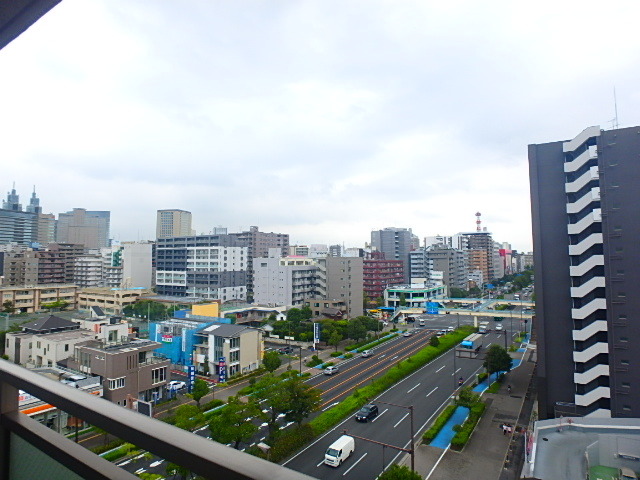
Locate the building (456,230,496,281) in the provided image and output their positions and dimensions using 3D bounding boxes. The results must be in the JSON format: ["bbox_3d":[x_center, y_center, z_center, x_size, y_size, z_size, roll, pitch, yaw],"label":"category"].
[{"bbox_3d":[131.555,19.094,327.000,23.500,49.000,29.000,-3,-4,33],"label":"building"}]

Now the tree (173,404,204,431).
[{"bbox_3d":[-20.102,26.605,58.775,4.400,3.600,4.400,-1,-3,0],"label":"tree"}]

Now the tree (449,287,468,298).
[{"bbox_3d":[80.118,31.059,224.946,11.000,8.500,9.000,-2,-3,19],"label":"tree"}]

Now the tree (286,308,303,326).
[{"bbox_3d":[-7.672,25.781,116.584,5.000,9.400,5.000,0,-4,0],"label":"tree"}]

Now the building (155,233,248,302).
[{"bbox_3d":[-62.162,17.140,204.293,50.000,37.000,20.000,-3,-3,34],"label":"building"}]

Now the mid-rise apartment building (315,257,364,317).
[{"bbox_3d":[7.541,19.437,145.567,15.000,25.700,10.500,-3,-4,33],"label":"mid-rise apartment building"}]

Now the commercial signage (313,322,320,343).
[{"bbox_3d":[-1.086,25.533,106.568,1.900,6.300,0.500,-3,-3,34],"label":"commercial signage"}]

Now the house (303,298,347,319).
[{"bbox_3d":[2.151,27.038,147.656,14.000,9.800,9.500,-2,-3,30],"label":"house"}]

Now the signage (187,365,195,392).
[{"bbox_3d":[-23.083,25.229,70.028,0.650,4.600,0.950,-3,-4,33],"label":"signage"}]

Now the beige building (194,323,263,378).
[{"bbox_3d":[-20.142,24.122,87.356,11.200,9.700,10.400,-3,-4,34],"label":"beige building"}]

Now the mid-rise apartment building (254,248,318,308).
[{"bbox_3d":[-13.595,19.024,163.810,19.400,29.000,20.000,-3,-4,33],"label":"mid-rise apartment building"}]

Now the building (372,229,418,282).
[{"bbox_3d":[45.944,14.933,258.136,25.000,43.000,15.000,1,-3,-28],"label":"building"}]

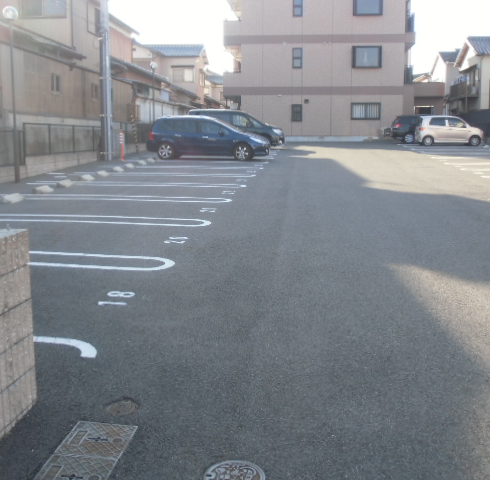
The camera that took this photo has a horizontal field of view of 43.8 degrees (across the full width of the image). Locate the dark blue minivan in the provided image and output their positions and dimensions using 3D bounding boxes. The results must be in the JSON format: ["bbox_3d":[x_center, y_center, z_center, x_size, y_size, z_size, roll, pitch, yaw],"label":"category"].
[{"bbox_3d":[-1.300,-3.645,21.780,4.420,1.550,1.757,2,12,6],"label":"dark blue minivan"}]

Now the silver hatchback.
[{"bbox_3d":[11.080,-5.867,33.000,3.500,1.540,1.580,2,12,6],"label":"silver hatchback"}]

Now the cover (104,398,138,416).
[{"bbox_3d":[-0.692,0.958,3.473,0.200,0.020,0.200,2,12,6],"label":"cover"}]

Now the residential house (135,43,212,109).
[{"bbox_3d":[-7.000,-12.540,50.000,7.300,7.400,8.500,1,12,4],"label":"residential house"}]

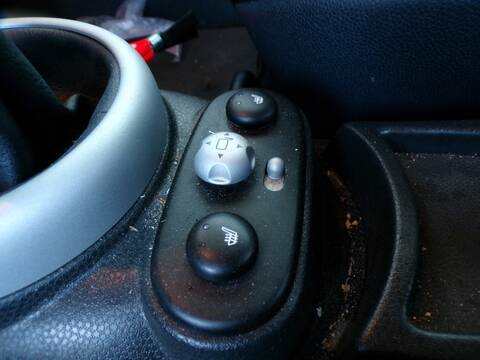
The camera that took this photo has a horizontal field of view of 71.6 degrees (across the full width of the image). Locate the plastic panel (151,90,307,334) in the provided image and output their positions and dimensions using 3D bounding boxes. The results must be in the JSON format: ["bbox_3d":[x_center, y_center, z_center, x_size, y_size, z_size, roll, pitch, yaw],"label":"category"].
[{"bbox_3d":[0.000,-0.001,0.152,0.057,0.012,0.136,6,50,5],"label":"plastic panel"}]

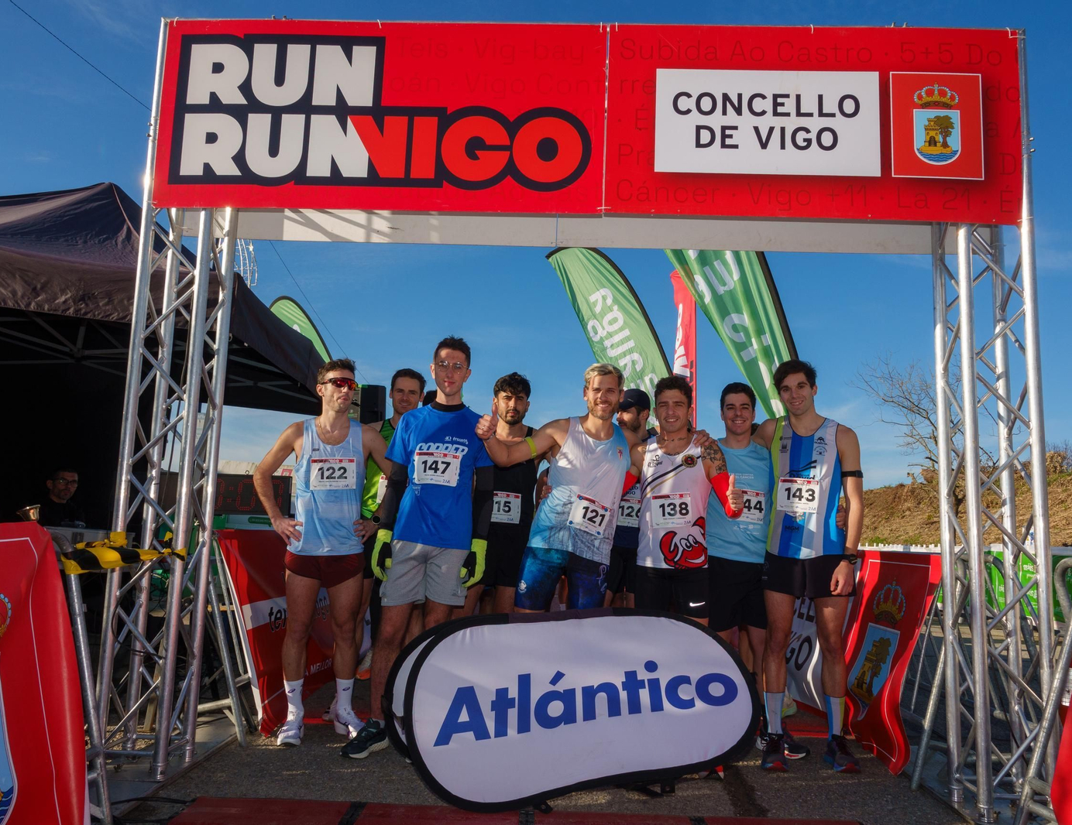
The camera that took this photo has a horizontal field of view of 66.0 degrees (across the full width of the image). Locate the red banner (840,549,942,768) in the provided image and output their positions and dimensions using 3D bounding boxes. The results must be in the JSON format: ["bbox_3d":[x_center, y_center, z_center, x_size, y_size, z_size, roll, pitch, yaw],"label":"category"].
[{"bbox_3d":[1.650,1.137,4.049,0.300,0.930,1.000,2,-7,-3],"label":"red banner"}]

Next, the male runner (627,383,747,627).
[{"bbox_3d":[0.664,0.686,3.828,0.570,1.710,0.400,1,-7,8],"label":"male runner"}]

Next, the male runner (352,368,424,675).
[{"bbox_3d":[-0.751,0.677,4.448,0.520,1.790,0.380,2,-7,-6],"label":"male runner"}]

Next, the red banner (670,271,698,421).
[{"bbox_3d":[1.561,-0.026,8.675,0.420,3.000,0.200,1,-7,5],"label":"red banner"}]

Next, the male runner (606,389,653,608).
[{"bbox_3d":[0.485,0.729,4.244,0.500,1.716,0.360,0,-7,18],"label":"male runner"}]

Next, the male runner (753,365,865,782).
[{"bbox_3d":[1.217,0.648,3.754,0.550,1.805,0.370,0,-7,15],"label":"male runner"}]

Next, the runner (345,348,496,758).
[{"bbox_3d":[-0.516,0.563,3.777,0.620,1.867,0.400,2,-7,0],"label":"runner"}]

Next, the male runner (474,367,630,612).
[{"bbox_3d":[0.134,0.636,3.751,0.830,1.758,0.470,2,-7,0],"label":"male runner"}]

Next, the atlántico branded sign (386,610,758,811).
[{"bbox_3d":[0.179,1.146,3.468,1.550,0.670,0.580,5,-8,-24],"label":"atlántico branded sign"}]

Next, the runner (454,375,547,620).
[{"bbox_3d":[-0.161,0.673,4.098,0.520,1.750,0.360,2,-7,1],"label":"runner"}]

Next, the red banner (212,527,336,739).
[{"bbox_3d":[-1.395,1.110,4.615,0.320,0.930,1.600,2,-7,2],"label":"red banner"}]

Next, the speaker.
[{"bbox_3d":[-1.749,0.018,8.455,0.340,0.580,0.360,7,-9,-38],"label":"speaker"}]

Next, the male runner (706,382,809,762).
[{"bbox_3d":[1.039,0.702,3.948,0.570,1.730,0.380,1,-7,8],"label":"male runner"}]

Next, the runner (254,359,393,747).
[{"bbox_3d":[-1.007,0.616,3.930,0.650,1.768,0.380,3,-7,-8],"label":"runner"}]

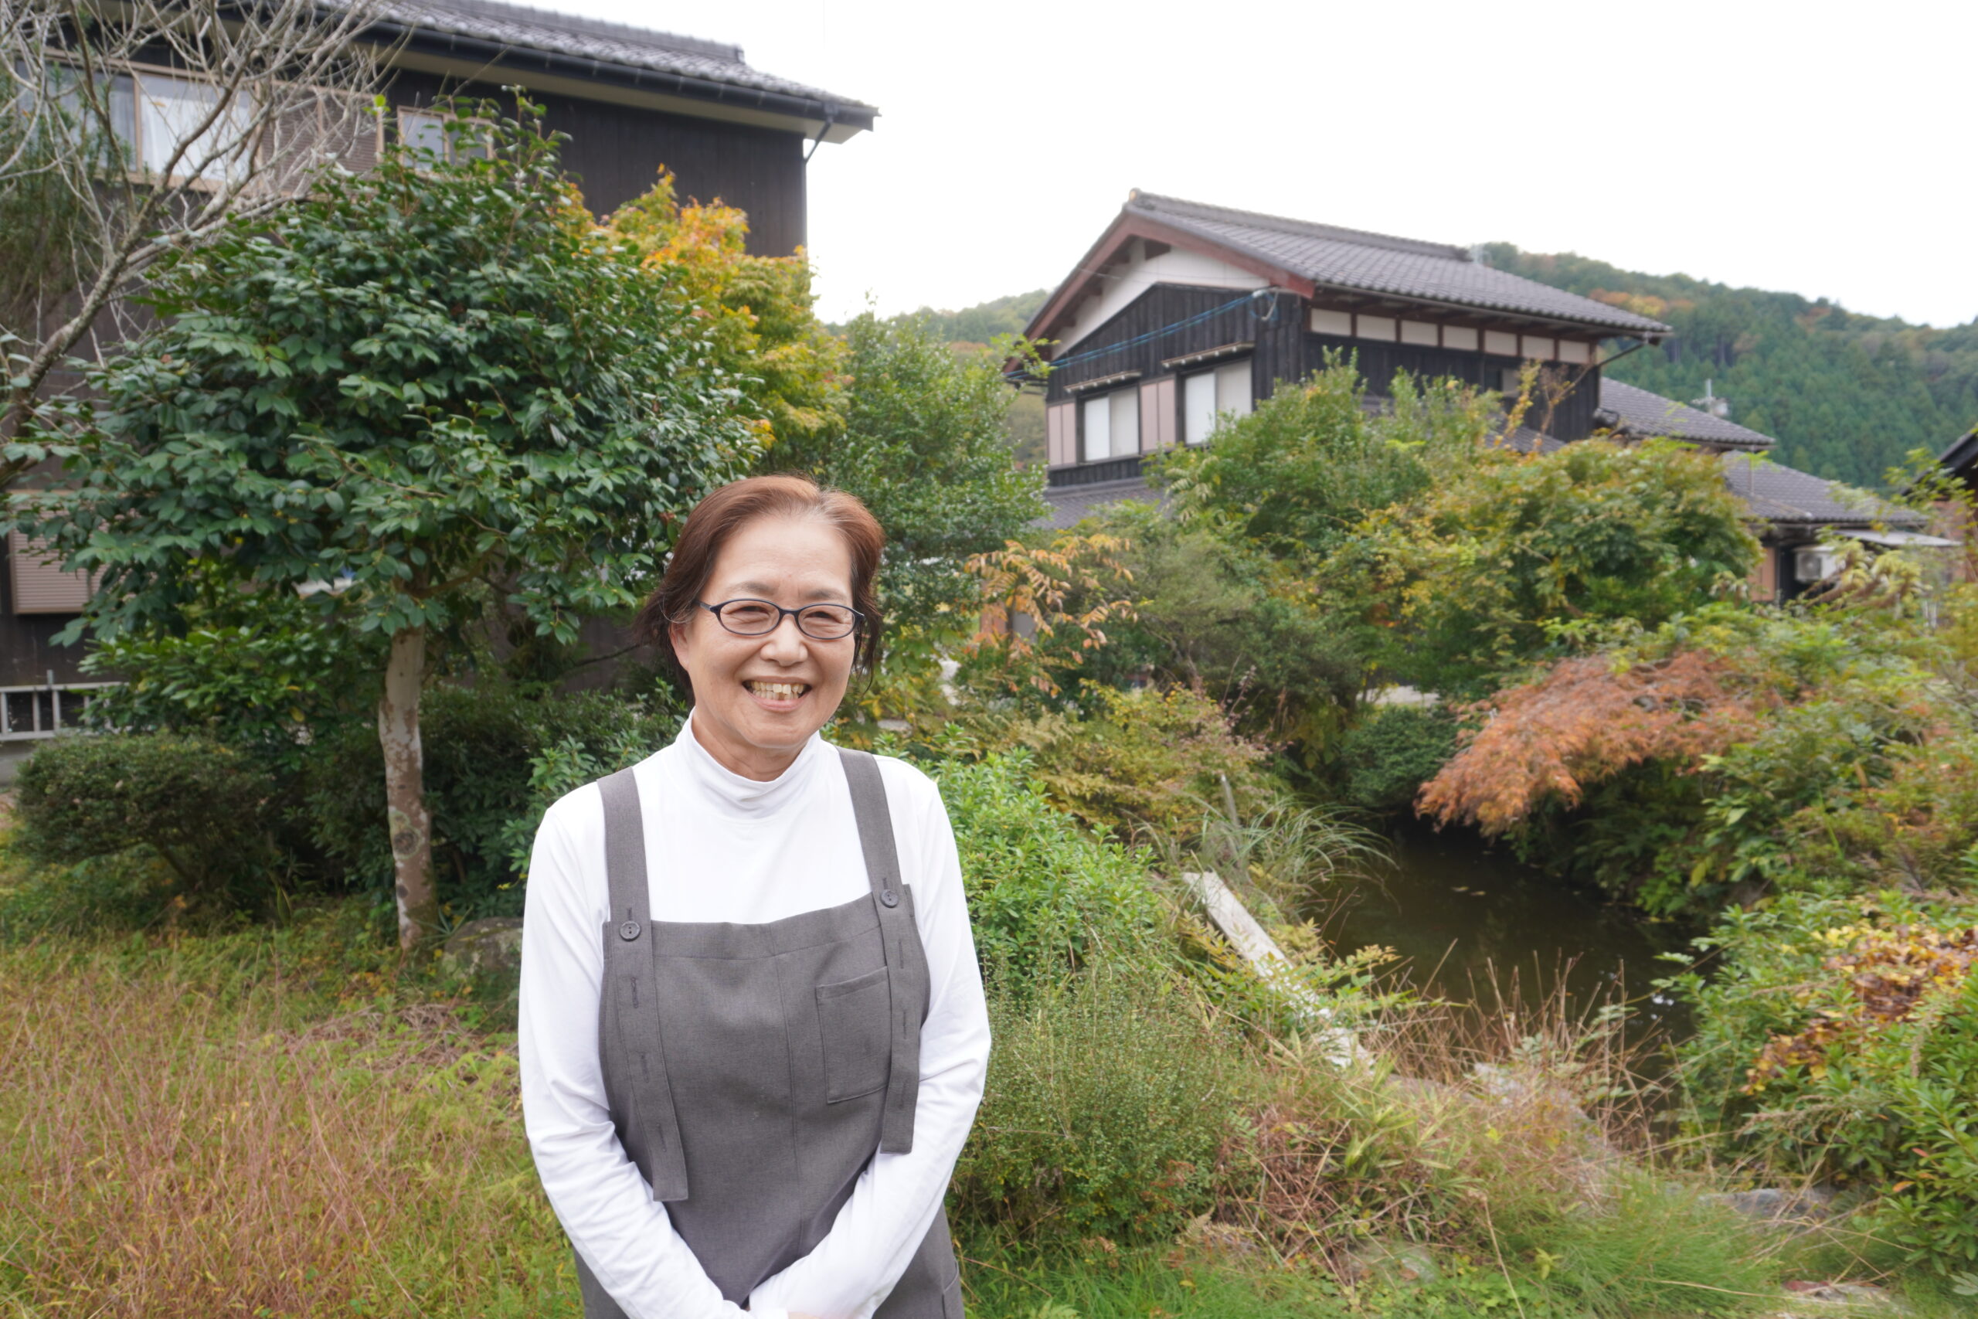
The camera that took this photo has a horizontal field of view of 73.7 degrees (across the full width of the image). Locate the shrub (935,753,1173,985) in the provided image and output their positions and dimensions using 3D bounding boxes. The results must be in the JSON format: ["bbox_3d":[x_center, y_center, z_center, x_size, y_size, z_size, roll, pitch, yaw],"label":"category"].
[{"bbox_3d":[0.185,0.754,4.200,0.820,0.930,0.850,-1,3,0],"label":"shrub"}]

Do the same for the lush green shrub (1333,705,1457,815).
[{"bbox_3d":[3.046,0.770,9.862,0.980,0.810,0.900,0,3,17],"label":"lush green shrub"}]

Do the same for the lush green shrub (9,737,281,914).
[{"bbox_3d":[-3.942,0.764,6.200,1.200,0.800,1.100,-3,4,-33],"label":"lush green shrub"}]

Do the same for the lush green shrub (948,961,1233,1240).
[{"bbox_3d":[0.256,0.986,3.192,0.680,0.620,0.620,-1,3,0],"label":"lush green shrub"}]

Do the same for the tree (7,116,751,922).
[{"bbox_3d":[-2.429,-0.502,5.278,2.850,3.390,2.700,-2,4,-25],"label":"tree"}]

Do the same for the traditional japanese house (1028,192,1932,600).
[{"bbox_3d":[10.071,-3.947,25.002,18.600,7.660,8.700,-3,4,-31],"label":"traditional japanese house"}]

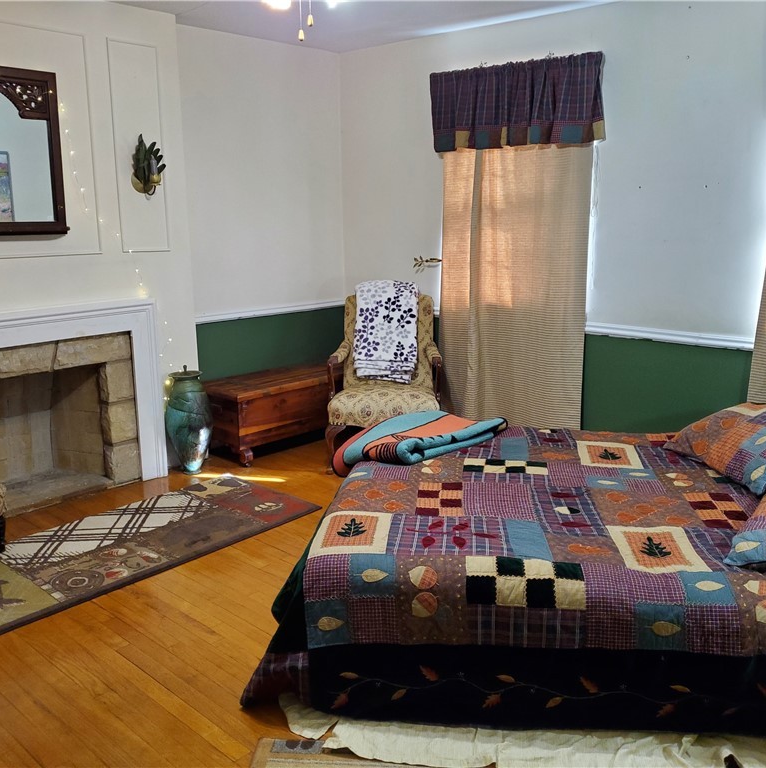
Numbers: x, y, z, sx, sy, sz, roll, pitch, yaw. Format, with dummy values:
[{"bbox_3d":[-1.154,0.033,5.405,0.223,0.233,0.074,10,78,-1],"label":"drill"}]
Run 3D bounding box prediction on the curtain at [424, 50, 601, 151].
[{"bbox_3d":[0.711,-1.513,4.191,1.080,0.435,0.100,11,17,40],"label":"curtain"}]

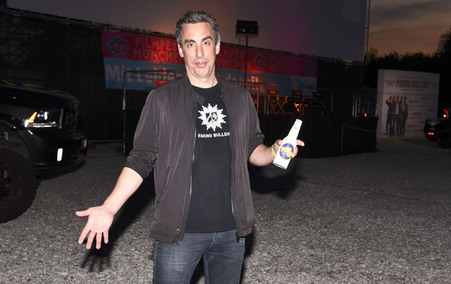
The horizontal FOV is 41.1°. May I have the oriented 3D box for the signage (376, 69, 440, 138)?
[{"bbox_3d":[8.530,-1.717,27.811,4.040,3.010,0.330,-1,5,-36],"label":"signage"}]

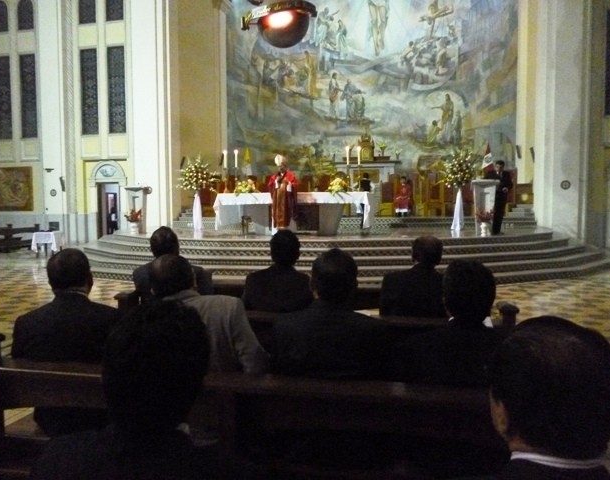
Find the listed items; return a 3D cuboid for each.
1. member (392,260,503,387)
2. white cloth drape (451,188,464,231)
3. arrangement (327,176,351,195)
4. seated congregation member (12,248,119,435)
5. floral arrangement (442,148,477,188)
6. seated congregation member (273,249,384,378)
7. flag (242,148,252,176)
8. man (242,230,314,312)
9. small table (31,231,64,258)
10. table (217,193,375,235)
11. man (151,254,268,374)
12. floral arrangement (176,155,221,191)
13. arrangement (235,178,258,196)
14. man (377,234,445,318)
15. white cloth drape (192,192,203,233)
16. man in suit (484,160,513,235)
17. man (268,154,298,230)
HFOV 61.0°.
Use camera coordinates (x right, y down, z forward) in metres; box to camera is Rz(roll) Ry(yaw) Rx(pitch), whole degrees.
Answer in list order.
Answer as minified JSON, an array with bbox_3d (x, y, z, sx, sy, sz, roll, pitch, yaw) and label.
[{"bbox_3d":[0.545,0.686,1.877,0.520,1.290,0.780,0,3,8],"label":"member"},{"bbox_3d":[4.132,-0.819,14.000,0.350,1.120,0.320,1,4,15],"label":"white cloth drape"},{"bbox_3d":[0.826,-1.305,12.400,0.560,0.430,0.420,0,3,7],"label":"arrangement"},{"bbox_3d":[-0.910,0.647,2.284,0.490,1.250,0.750,0,3,7],"label":"seated congregation member"},{"bbox_3d":[3.914,-1.823,13.200,0.860,1.000,0.800,0,3,7],"label":"floral arrangement"},{"bbox_3d":[0.135,0.646,2.234,0.480,1.250,0.720,0,3,7],"label":"seated congregation member"},{"bbox_3d":[-1.921,-2.512,17.000,0.360,1.050,0.250,0,3,5],"label":"flag"},{"bbox_3d":[-0.112,0.563,3.335,0.470,1.290,0.720,0,3,7],"label":"man"},{"bbox_3d":[-7.943,0.157,16.000,0.680,0.780,0.660,0,3,3],"label":"small table"},{"bbox_3d":[-0.269,-0.588,12.650,3.750,1.010,1.150,0,3,5],"label":"table"},{"bbox_3d":[-0.356,0.678,2.078,0.520,1.290,0.780,0,3,8],"label":"man"},{"bbox_3d":[-3.086,-1.956,15.000,1.180,1.030,0.950,0,3,5],"label":"floral arrangement"},{"bbox_3d":[-1.419,-1.252,12.350,0.570,0.430,0.420,0,3,5],"label":"arrangement"},{"bbox_3d":[0.682,0.620,3.018,0.500,1.290,0.780,0,3,8],"label":"man"},{"bbox_3d":[-3.000,-0.798,14.500,0.270,1.050,0.260,1,4,15],"label":"white cloth drape"},{"bbox_3d":[4.433,-0.957,11.800,0.580,1.700,0.420,1,4,22],"label":"man in suit"},{"bbox_3d":[-0.524,-0.993,12.050,0.680,1.880,0.500,0,3,5],"label":"man"}]

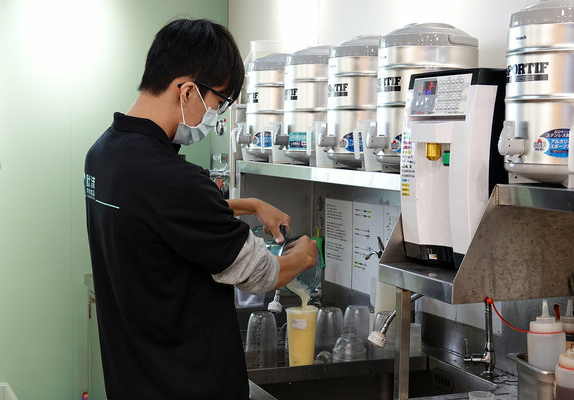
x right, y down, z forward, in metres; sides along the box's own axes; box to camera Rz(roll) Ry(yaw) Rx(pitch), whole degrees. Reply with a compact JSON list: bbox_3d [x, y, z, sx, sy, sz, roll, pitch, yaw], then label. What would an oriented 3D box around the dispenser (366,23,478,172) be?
[{"bbox_3d":[0.353,-0.265,2.474,0.305,0.397,0.305,1,4,0],"label":"dispenser"}]

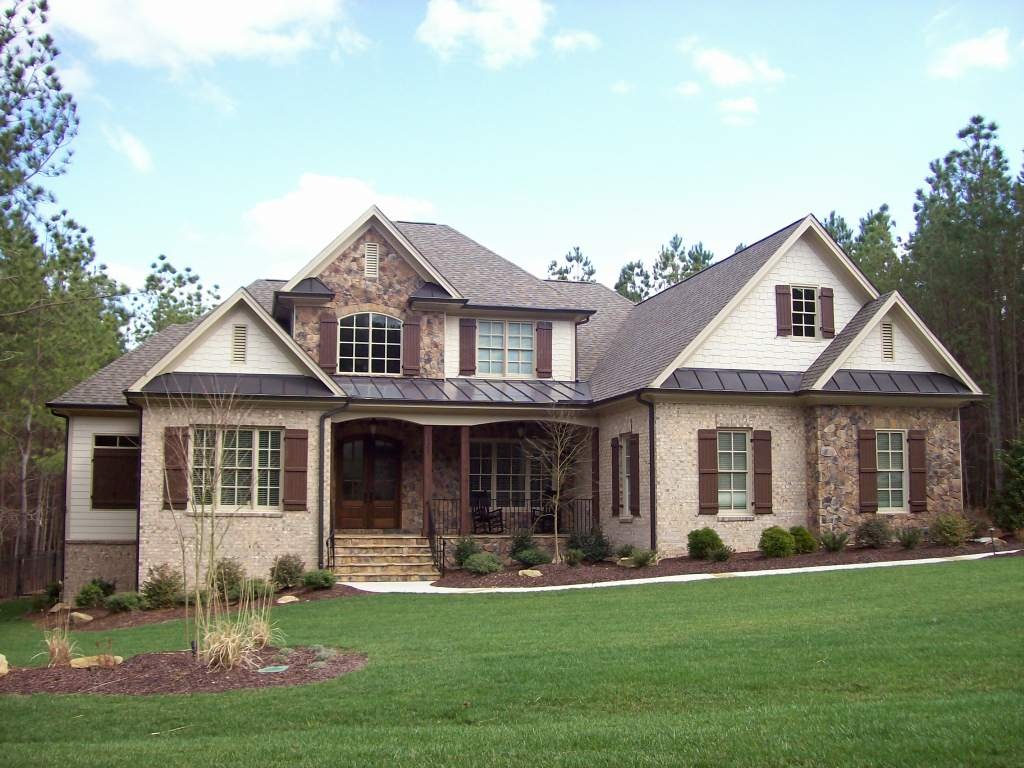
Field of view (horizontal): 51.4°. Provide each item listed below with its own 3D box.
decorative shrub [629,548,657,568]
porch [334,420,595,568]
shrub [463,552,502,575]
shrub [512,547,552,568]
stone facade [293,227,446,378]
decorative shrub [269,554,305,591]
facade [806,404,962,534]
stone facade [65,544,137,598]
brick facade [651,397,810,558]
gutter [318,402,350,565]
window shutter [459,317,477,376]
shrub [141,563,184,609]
[{"bbox_3d":[2.784,3.663,22.452,0.580,0.420,0.550,0,-6,0],"label":"decorative shrub"},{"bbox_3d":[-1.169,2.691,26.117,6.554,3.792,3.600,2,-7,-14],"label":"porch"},{"bbox_3d":[-0.670,4.074,24.168,0.881,0.484,0.837,0,-6,0],"label":"shrub"},{"bbox_3d":[0.493,4.171,25.600,0.923,0.529,0.895,2,-6,-13],"label":"shrub"},{"bbox_3d":[-3.880,-2.230,29.187,4.192,4.211,0.250,2,-7,-14],"label":"stone facade"},{"bbox_3d":[-4.909,4.100,23.288,0.721,0.806,0.685,2,-7,-14],"label":"decorative shrub"},{"bbox_3d":[8.321,1.944,23.808,3.573,2.927,0.530,2,-7,-14],"label":"facade"},{"bbox_3d":[-10.415,4.799,27.377,2.007,1.493,0.200,2,-6,-13],"label":"stone facade"},{"bbox_3d":[5.010,2.154,24.416,3.838,3.549,0.220,2,-7,-14],"label":"brick facade"},{"bbox_3d":[-4.074,2.294,24.291,0.667,3.827,0.450,2,-7,-14],"label":"gutter"},{"bbox_3d":[-1.248,-1.021,29.702,0.497,1.662,0.060,2,-7,-14],"label":"window shutter"},{"bbox_3d":[-7.618,4.392,23.217,0.930,0.980,0.930,2,-7,-14],"label":"shrub"}]

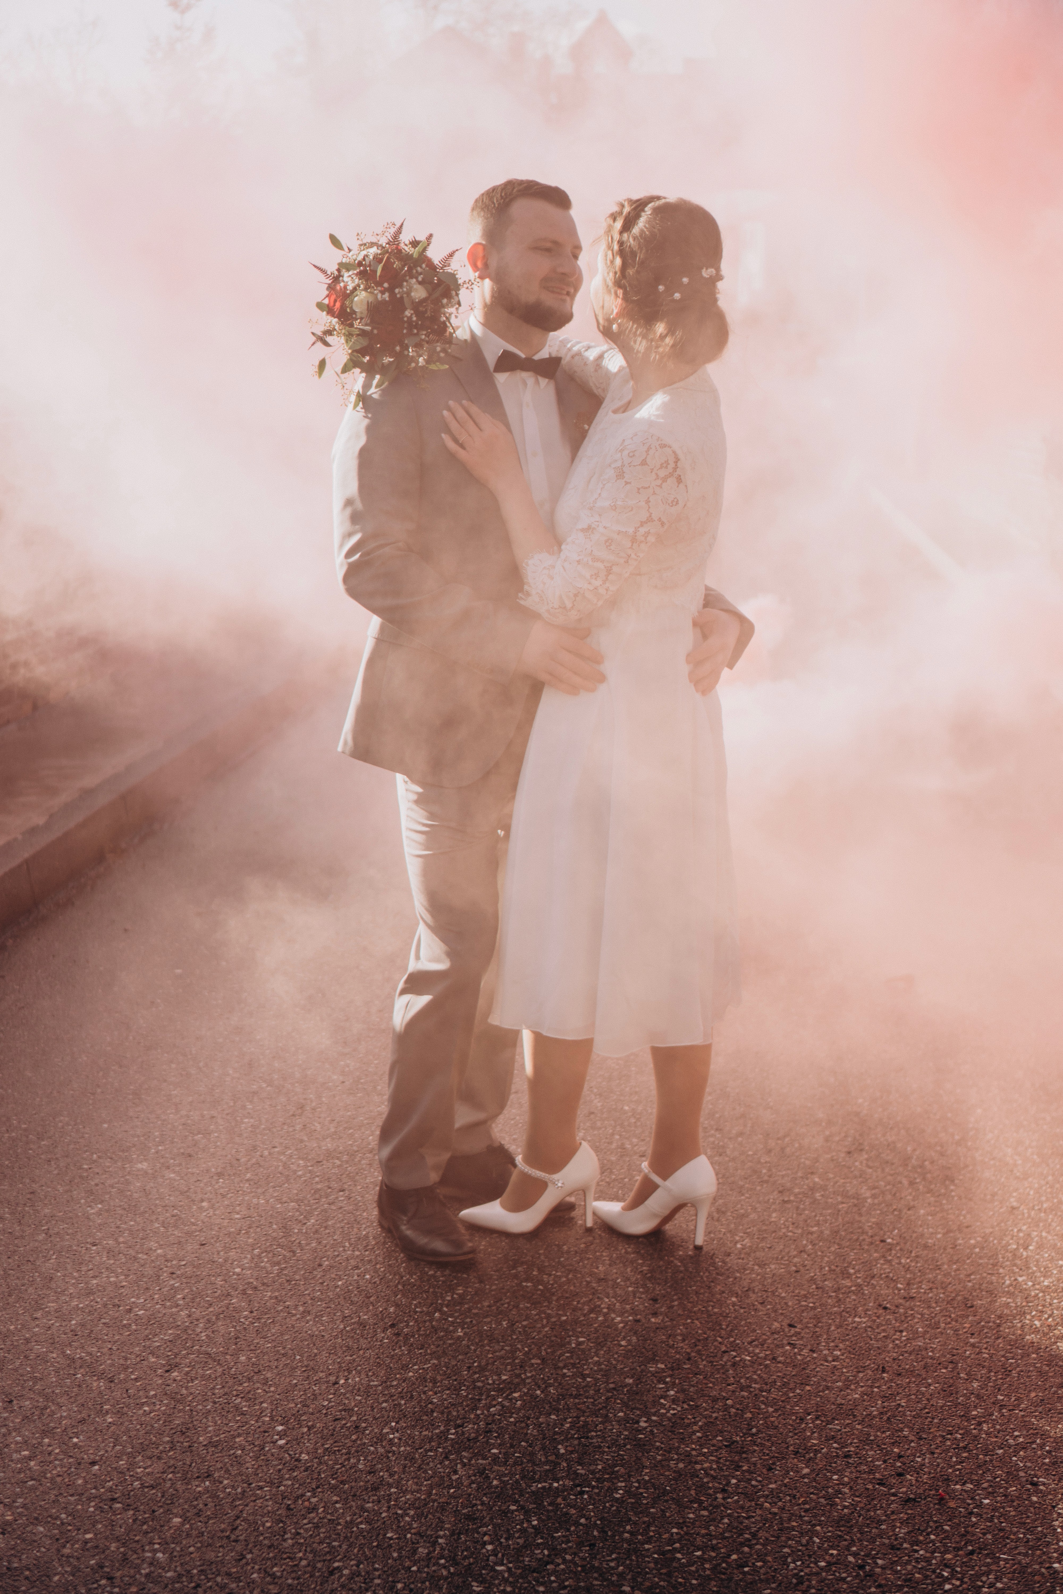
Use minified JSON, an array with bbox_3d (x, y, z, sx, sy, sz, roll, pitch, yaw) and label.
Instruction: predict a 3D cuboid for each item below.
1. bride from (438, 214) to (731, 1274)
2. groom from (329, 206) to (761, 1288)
[{"bbox_3d":[0.095,-0.112,3.860,0.540,1.750,0.500,2,7,12],"label":"bride"},{"bbox_3d":[-0.010,-0.139,3.910,0.560,1.800,0.660,6,9,40],"label":"groom"}]

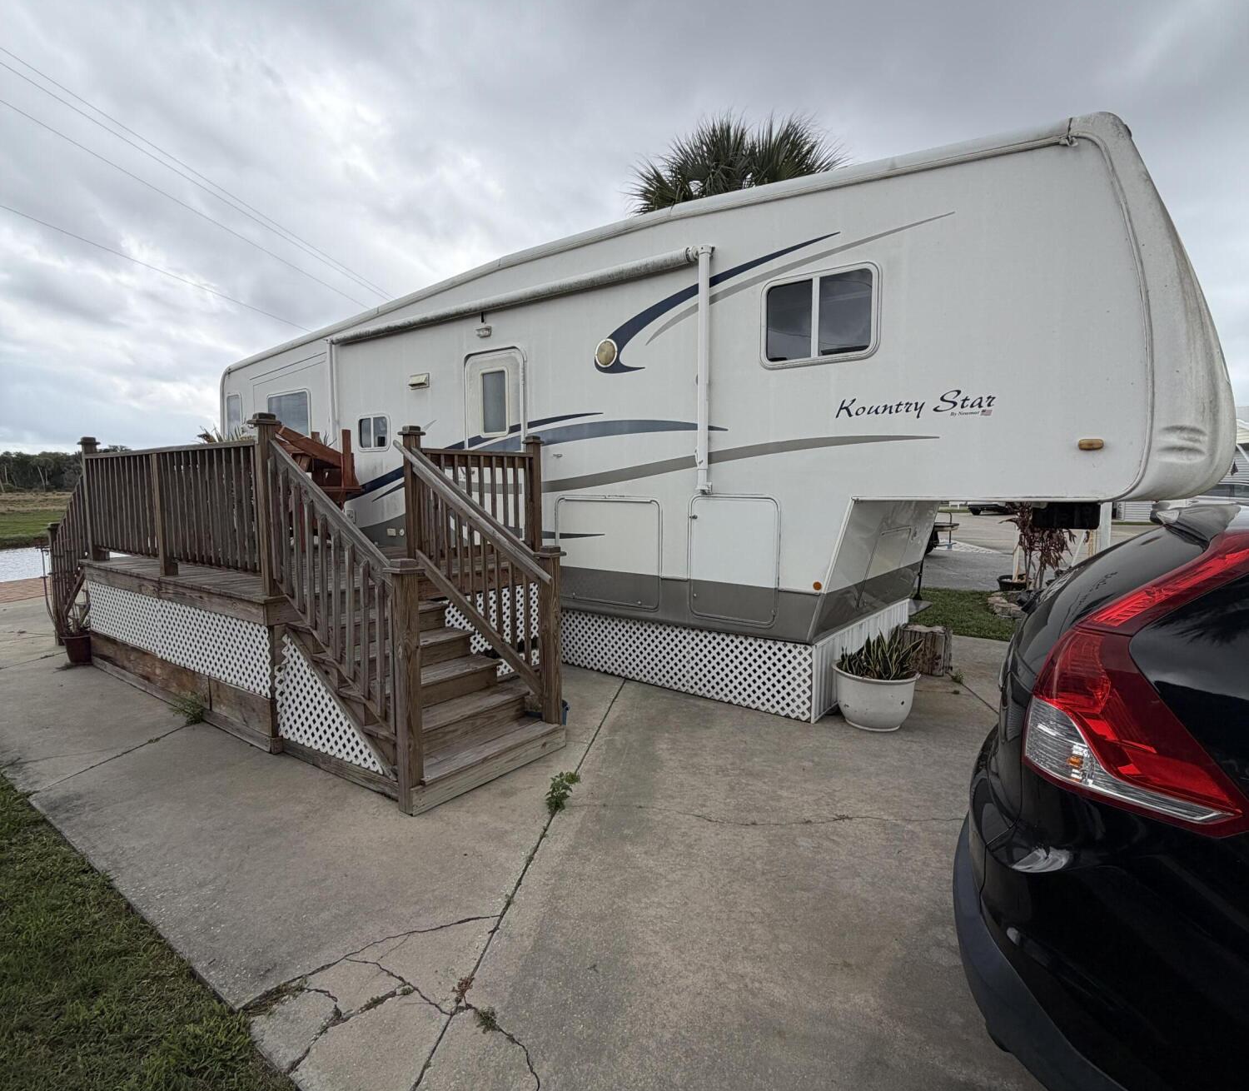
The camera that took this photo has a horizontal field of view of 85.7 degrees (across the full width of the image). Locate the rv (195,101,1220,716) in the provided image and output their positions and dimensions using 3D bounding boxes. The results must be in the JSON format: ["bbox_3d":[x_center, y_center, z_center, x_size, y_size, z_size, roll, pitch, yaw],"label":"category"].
[{"bbox_3d":[-0.749,-0.877,7.602,11.421,3.685,2.606,4,7,37],"label":"rv"}]

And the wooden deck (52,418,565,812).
[{"bbox_3d":[-2.728,0.085,6.038,6.159,2.063,2.482,4,7,37],"label":"wooden deck"}]

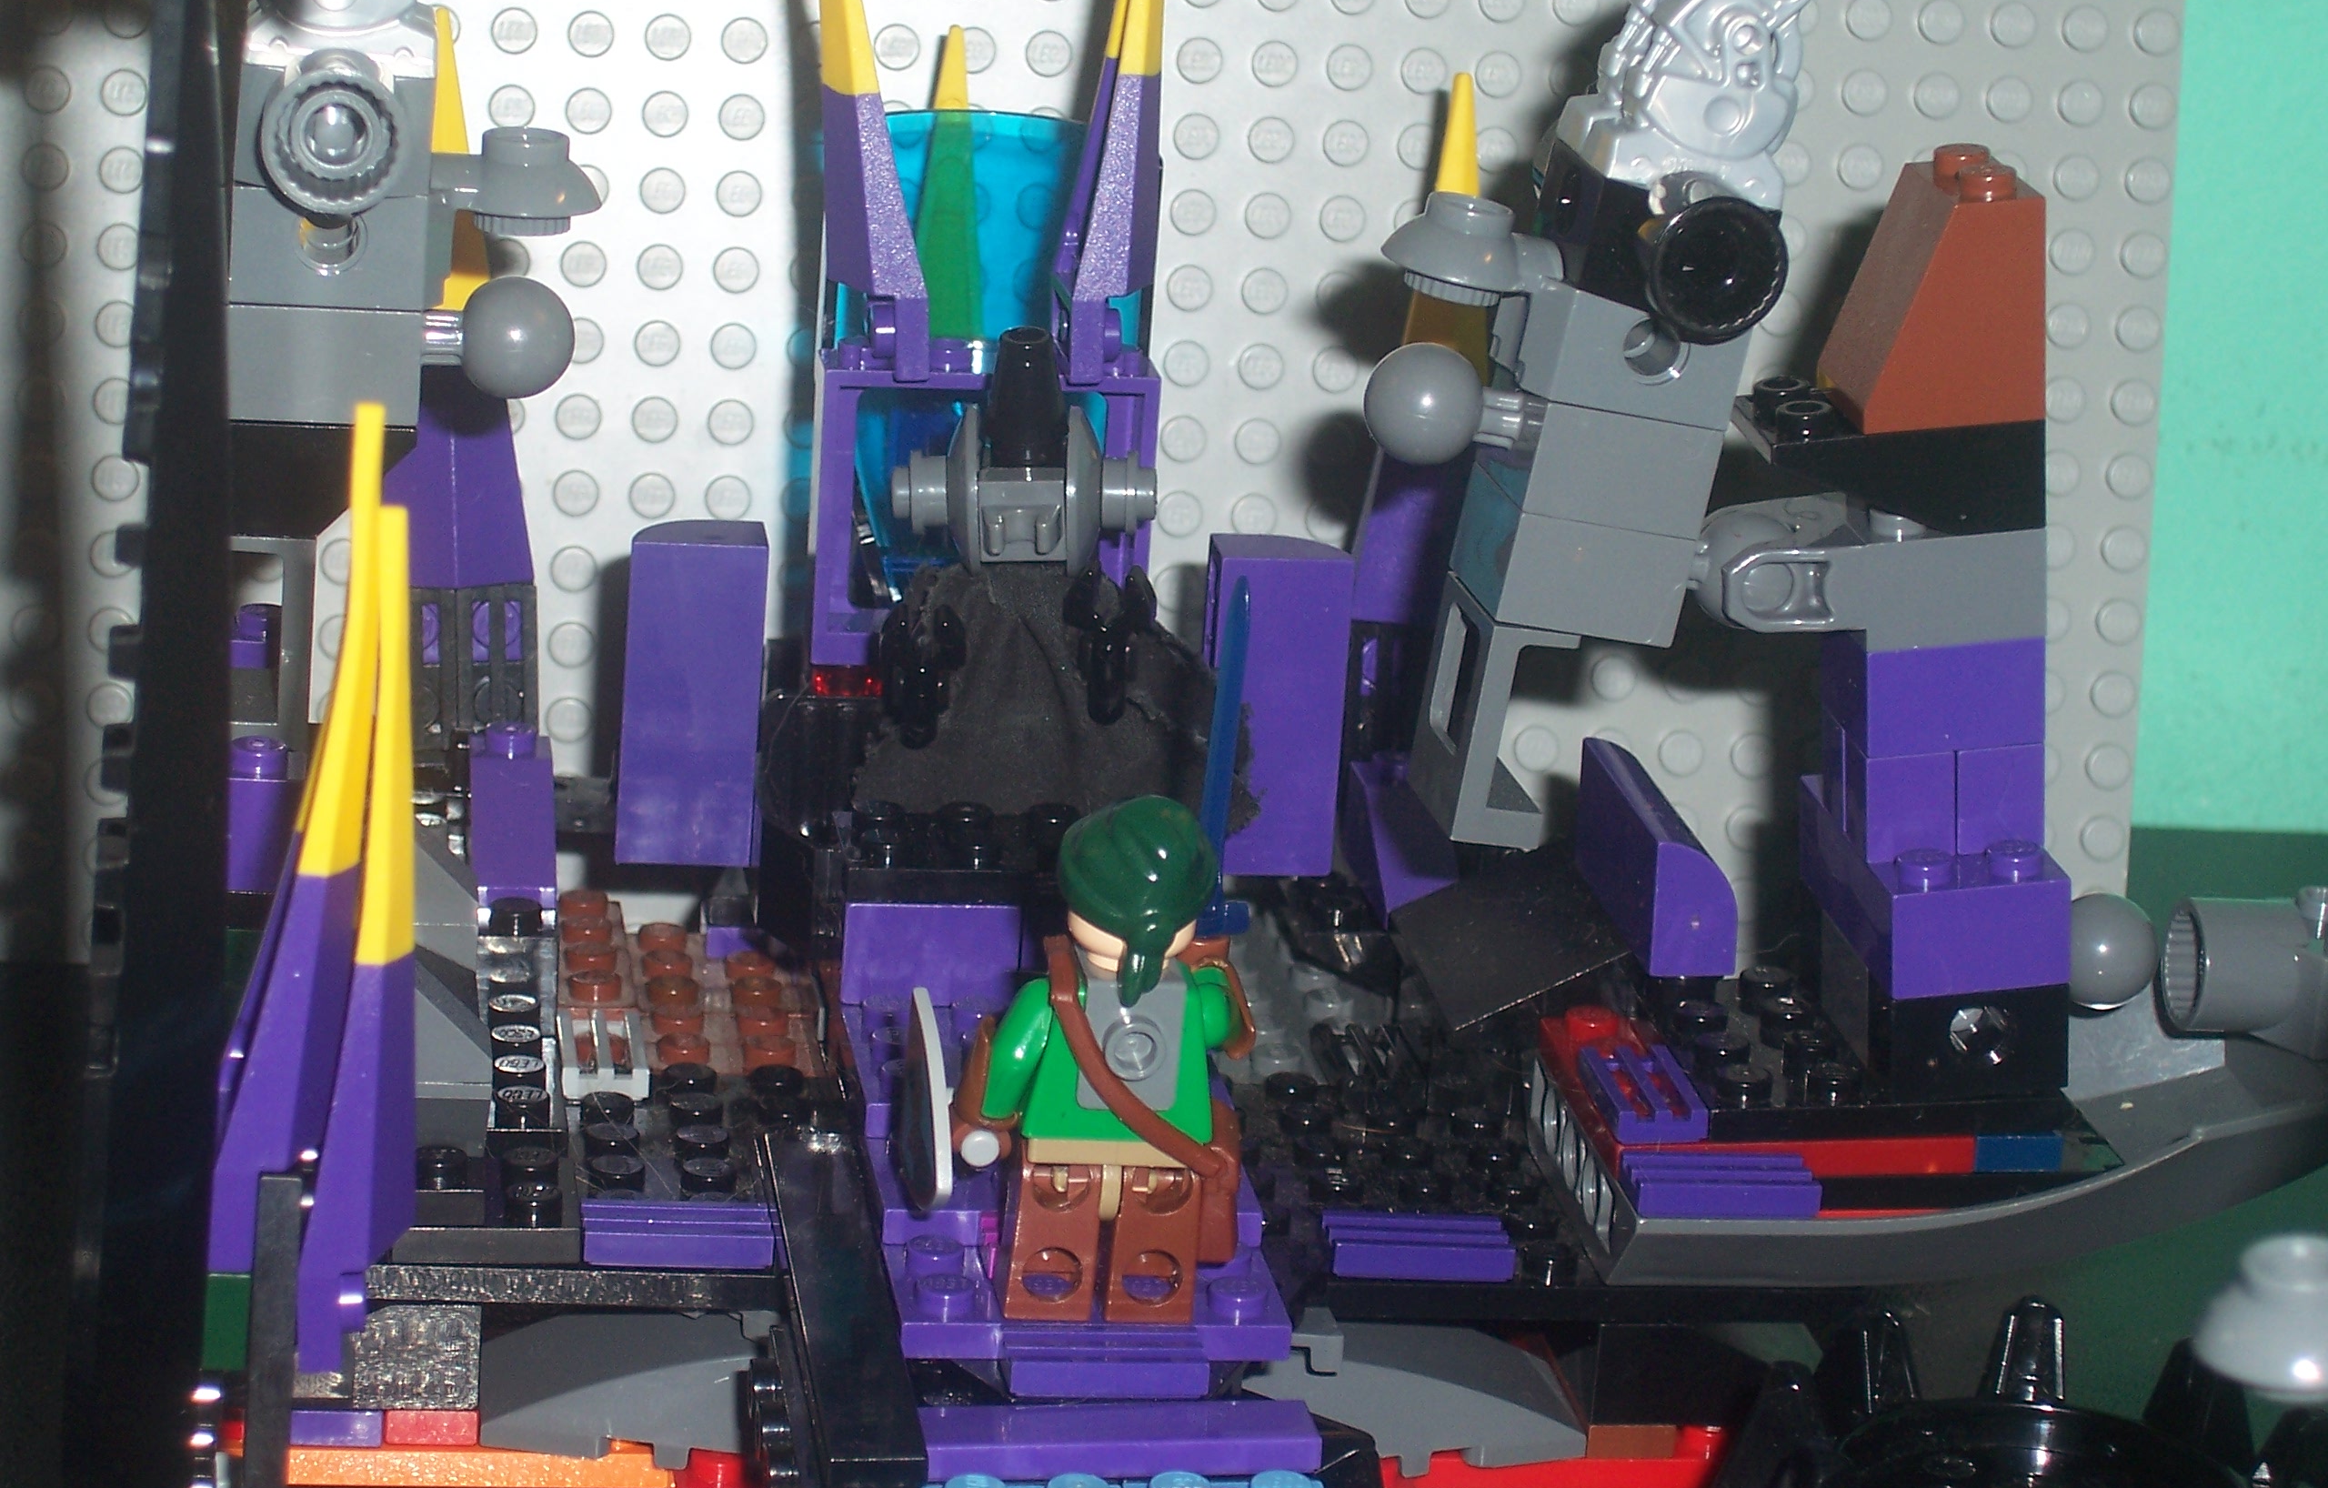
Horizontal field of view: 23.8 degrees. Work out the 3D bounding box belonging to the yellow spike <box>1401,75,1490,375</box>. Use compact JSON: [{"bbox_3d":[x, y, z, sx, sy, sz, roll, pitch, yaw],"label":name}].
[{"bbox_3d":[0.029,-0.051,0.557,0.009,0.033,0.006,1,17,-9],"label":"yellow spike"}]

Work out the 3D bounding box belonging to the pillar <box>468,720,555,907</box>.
[{"bbox_3d":[-0.062,0.006,0.527,0.008,0.011,0.024,2,17,-10],"label":"pillar"}]

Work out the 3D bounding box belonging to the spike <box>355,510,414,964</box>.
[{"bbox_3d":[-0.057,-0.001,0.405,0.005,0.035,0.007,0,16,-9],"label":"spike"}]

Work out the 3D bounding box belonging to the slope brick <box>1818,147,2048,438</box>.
[{"bbox_3d":[0.065,-0.039,0.469,0.016,0.021,0.016,-5,19,-7],"label":"slope brick"}]

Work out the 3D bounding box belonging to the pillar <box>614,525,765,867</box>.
[{"bbox_3d":[-0.045,-0.005,0.528,0.013,0.032,0.008,2,17,-9],"label":"pillar"}]

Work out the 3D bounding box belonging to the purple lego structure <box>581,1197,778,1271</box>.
[{"bbox_3d":[-0.041,0.042,0.468,0.016,0.003,0.008,2,17,-9],"label":"purple lego structure"}]

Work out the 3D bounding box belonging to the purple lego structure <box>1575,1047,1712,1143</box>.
[{"bbox_3d":[0.042,0.031,0.488,0.008,0.003,0.016,0,17,-9],"label":"purple lego structure"}]

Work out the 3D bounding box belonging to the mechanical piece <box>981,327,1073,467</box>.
[{"bbox_3d":[-0.013,-0.032,0.507,0.008,0.012,0.008,0,18,-9],"label":"mechanical piece"}]

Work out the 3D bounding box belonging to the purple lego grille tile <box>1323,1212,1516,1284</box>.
[{"bbox_3d":[0.022,0.044,0.480,0.016,0.003,0.008,2,17,-9],"label":"purple lego grille tile"}]

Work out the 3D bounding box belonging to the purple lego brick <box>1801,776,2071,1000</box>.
[{"bbox_3d":[0.068,0.011,0.486,0.016,0.011,0.032,-5,19,-7],"label":"purple lego brick"}]

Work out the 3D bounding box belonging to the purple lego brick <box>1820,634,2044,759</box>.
[{"bbox_3d":[0.067,-0.006,0.480,0.016,0.010,0.016,-5,19,-7],"label":"purple lego brick"}]

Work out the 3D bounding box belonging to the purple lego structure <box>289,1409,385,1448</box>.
[{"bbox_3d":[-0.070,0.057,0.469,0.008,0.003,0.008,1,17,-10],"label":"purple lego structure"}]

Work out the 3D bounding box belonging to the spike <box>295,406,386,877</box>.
[{"bbox_3d":[-0.060,-0.008,0.409,0.006,0.035,0.006,4,16,-10],"label":"spike"}]

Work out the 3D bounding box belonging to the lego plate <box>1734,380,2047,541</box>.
[{"bbox_3d":[0.062,-0.025,0.475,0.024,0.011,0.016,-5,19,-6],"label":"lego plate"}]

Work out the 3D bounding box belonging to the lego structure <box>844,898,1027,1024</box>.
[{"bbox_3d":[-0.022,0.018,0.506,0.016,0.010,0.009,2,17,-9],"label":"lego structure"}]

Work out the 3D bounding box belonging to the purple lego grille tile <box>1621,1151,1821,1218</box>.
[{"bbox_3d":[0.048,0.038,0.471,0.016,0.003,0.008,2,17,-9],"label":"purple lego grille tile"}]

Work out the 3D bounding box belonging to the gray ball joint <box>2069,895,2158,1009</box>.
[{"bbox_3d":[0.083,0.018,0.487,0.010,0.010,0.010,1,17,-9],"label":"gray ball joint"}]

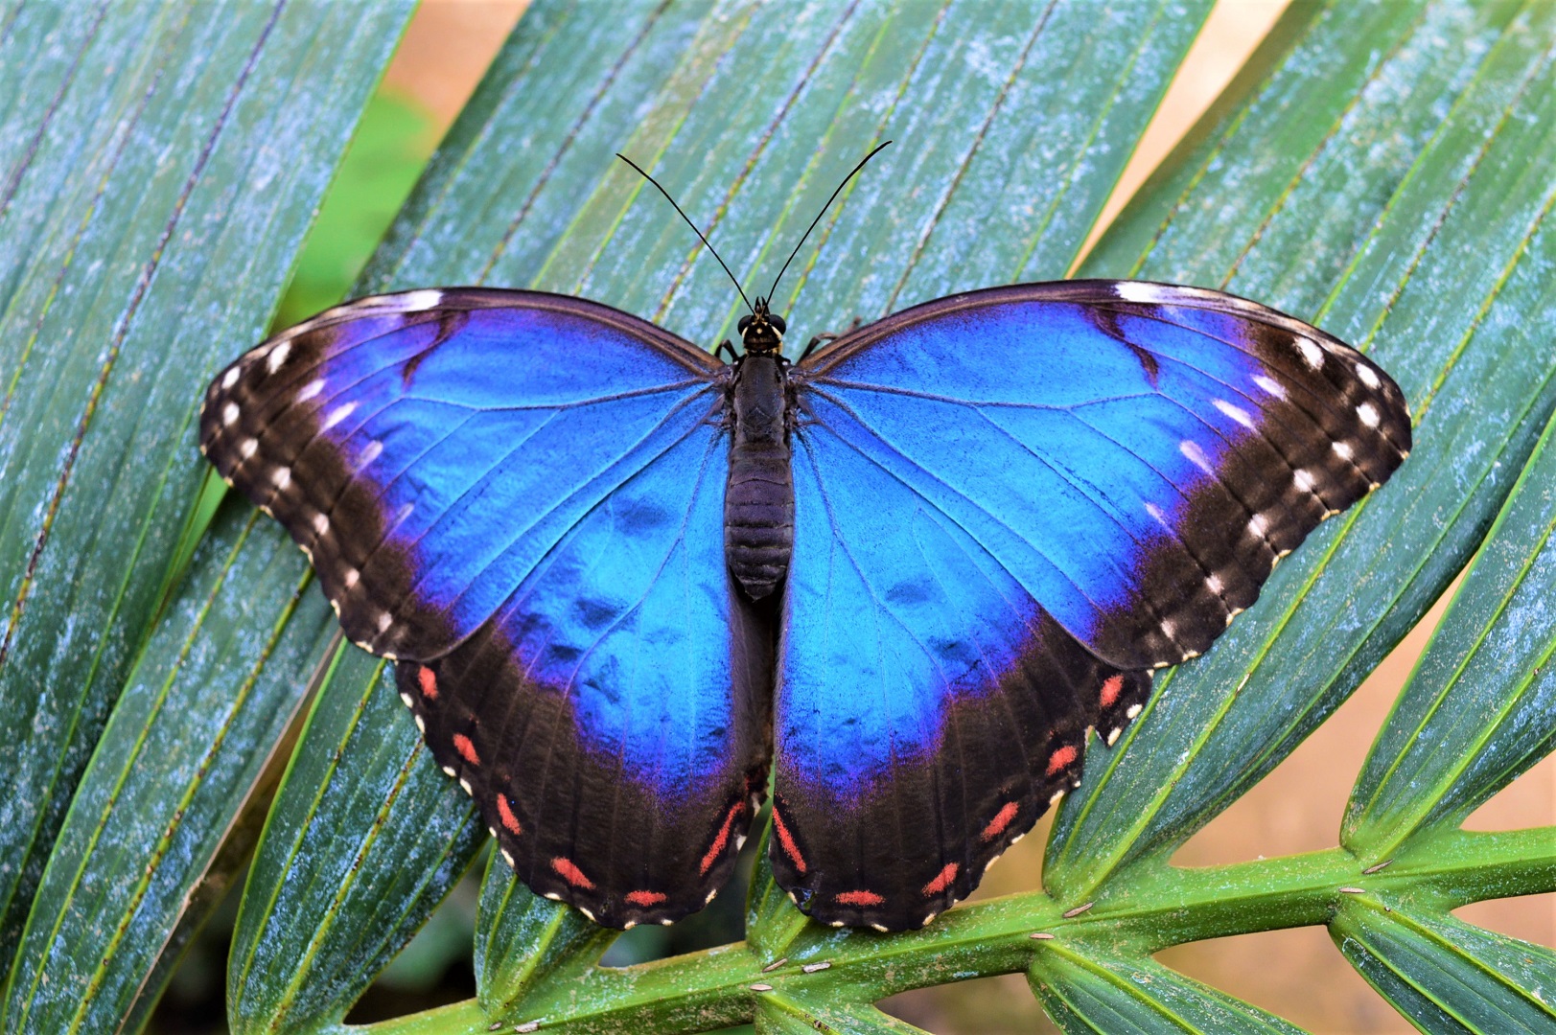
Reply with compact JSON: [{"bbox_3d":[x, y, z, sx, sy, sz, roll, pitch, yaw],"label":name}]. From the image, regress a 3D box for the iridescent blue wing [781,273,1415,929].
[{"bbox_3d":[0.031,0.009,0.222,0.064,0.066,0.007,0,-4,9],"label":"iridescent blue wing"}]

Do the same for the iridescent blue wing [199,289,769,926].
[{"bbox_3d":[-0.033,0.009,0.237,0.067,0.068,0.007,0,-1,18],"label":"iridescent blue wing"}]

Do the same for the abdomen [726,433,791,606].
[{"bbox_3d":[-0.002,0.000,0.226,0.007,0.017,0.007,0,-2,14],"label":"abdomen"}]

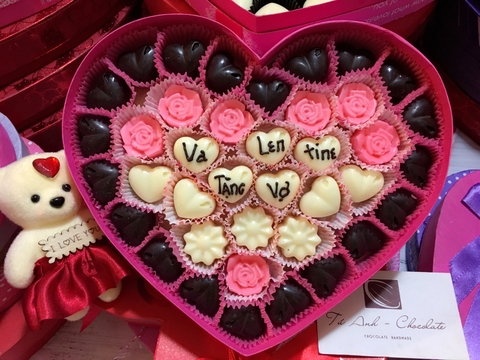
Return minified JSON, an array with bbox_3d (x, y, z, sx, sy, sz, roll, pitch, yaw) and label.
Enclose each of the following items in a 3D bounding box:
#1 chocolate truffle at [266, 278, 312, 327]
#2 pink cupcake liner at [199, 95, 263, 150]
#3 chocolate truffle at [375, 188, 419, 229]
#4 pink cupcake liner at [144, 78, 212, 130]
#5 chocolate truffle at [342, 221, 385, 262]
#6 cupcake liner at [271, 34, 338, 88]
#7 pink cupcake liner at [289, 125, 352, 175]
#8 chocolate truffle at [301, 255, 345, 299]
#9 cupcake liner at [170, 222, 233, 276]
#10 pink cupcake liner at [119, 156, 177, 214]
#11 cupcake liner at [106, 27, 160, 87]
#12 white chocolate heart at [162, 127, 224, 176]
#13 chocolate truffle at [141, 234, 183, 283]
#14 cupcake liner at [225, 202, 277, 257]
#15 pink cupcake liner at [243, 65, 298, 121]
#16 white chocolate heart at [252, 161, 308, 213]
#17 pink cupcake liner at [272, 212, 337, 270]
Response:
[{"bbox_3d":[0.031,0.076,0.249,0.028,0.015,0.026,-39,85,0],"label":"chocolate truffle"},{"bbox_3d":[-0.006,-0.035,0.253,0.036,0.018,0.034,0,83,1],"label":"pink cupcake liner"},{"bbox_3d":[0.098,0.018,0.248,0.028,0.015,0.027,-40,85,-4],"label":"chocolate truffle"},{"bbox_3d":[-0.035,-0.043,0.239,0.037,0.018,0.032,0,84,0],"label":"pink cupcake liner"},{"bbox_3d":[0.071,0.035,0.232,0.026,0.015,0.025,-14,84,-2],"label":"chocolate truffle"},{"bbox_3d":[0.040,-0.073,0.257,0.038,0.018,0.032,0,86,3],"label":"cupcake liner"},{"bbox_3d":[0.049,-0.018,0.251,0.036,0.018,0.034,0,83,1],"label":"pink cupcake liner"},{"bbox_3d":[0.052,0.059,0.243,0.027,0.015,0.028,45,86,5],"label":"chocolate truffle"},{"bbox_3d":[-0.021,0.039,0.231,0.033,0.018,0.030,0,84,0],"label":"cupcake liner"},{"bbox_3d":[-0.055,0.004,0.249,0.035,0.018,0.035,0,83,1],"label":"pink cupcake liner"},{"bbox_3d":[-0.062,-0.071,0.242,0.033,0.018,0.035,0,84,0],"label":"cupcake liner"},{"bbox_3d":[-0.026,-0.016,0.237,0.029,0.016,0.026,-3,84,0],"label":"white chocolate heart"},{"bbox_3d":[-0.049,0.049,0.246,0.027,0.015,0.028,-40,85,-4],"label":"chocolate truffle"},{"bbox_3d":[0.007,0.028,0.232,0.029,0.018,0.030,0,84,0],"label":"cupcake liner"},{"bbox_3d":[0.019,-0.053,0.257,0.034,0.018,0.034,0,86,3],"label":"pink cupcake liner"},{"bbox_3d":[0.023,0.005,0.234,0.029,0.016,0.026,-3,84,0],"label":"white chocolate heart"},{"bbox_3d":[0.038,0.037,0.244,0.037,0.018,0.036,0,83,1],"label":"pink cupcake liner"}]

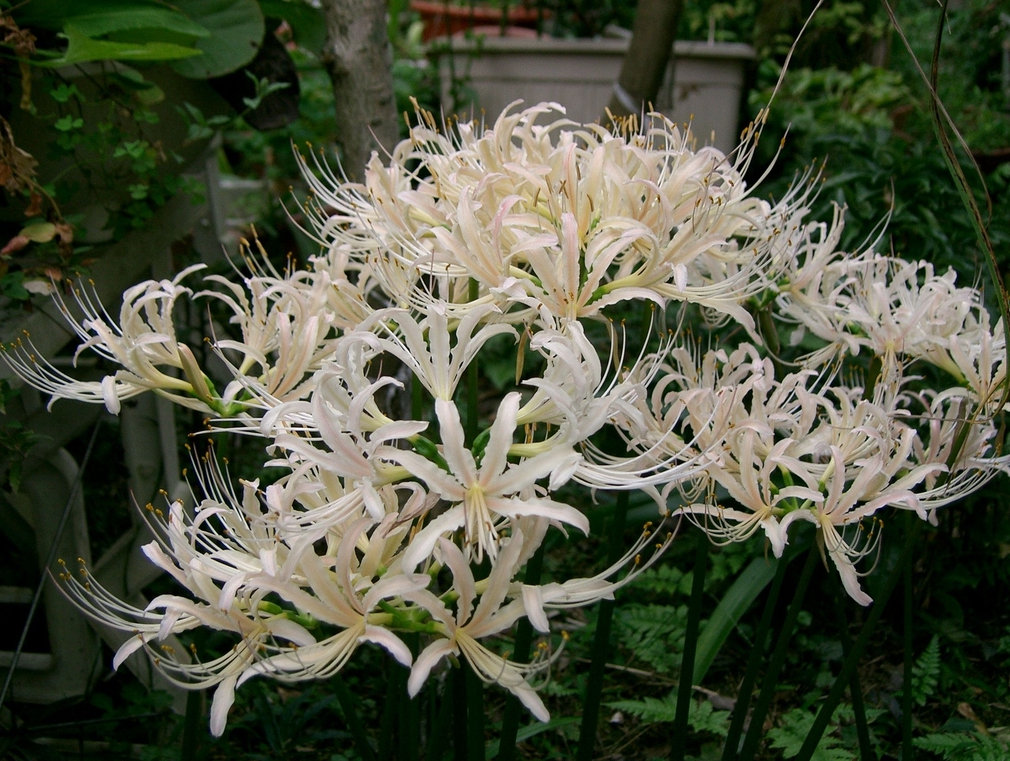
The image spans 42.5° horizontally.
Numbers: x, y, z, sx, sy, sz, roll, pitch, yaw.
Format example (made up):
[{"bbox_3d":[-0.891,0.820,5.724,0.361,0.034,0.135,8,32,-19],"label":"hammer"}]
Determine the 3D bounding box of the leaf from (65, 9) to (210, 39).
[{"bbox_3d":[-0.300,-0.292,1.060,0.118,0.025,0.050,0,20,0],"label":"leaf"}]

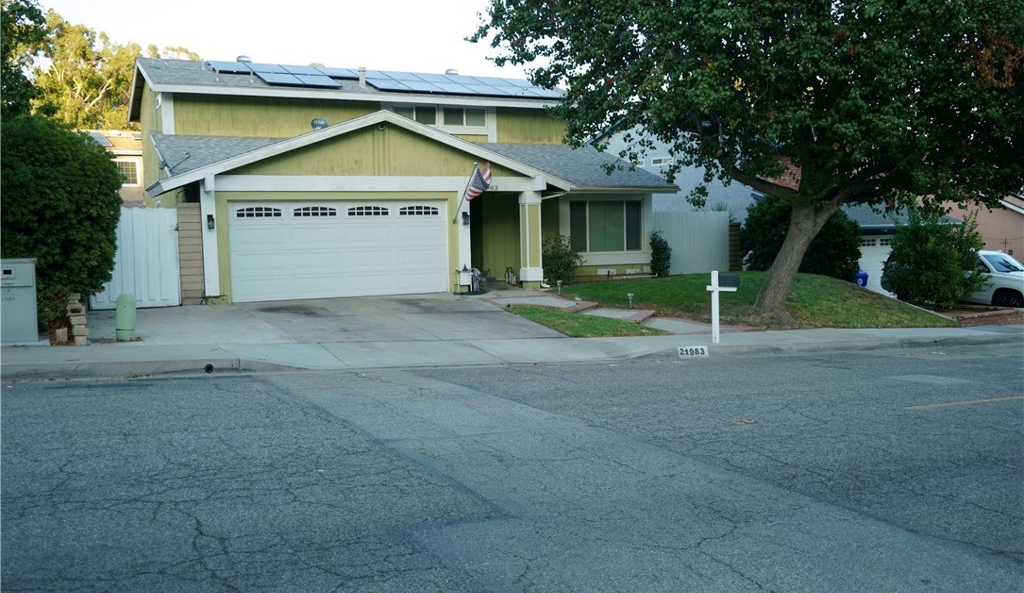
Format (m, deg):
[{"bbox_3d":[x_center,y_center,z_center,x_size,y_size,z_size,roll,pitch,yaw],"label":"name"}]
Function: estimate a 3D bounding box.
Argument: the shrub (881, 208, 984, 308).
[{"bbox_3d":[10.163,-0.918,22.000,2.350,2.350,2.350,-3,5,-26],"label":"shrub"}]

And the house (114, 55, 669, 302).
[{"bbox_3d":[-3.767,-3.639,25.925,13.000,6.400,11.800,-3,5,-26],"label":"house"}]

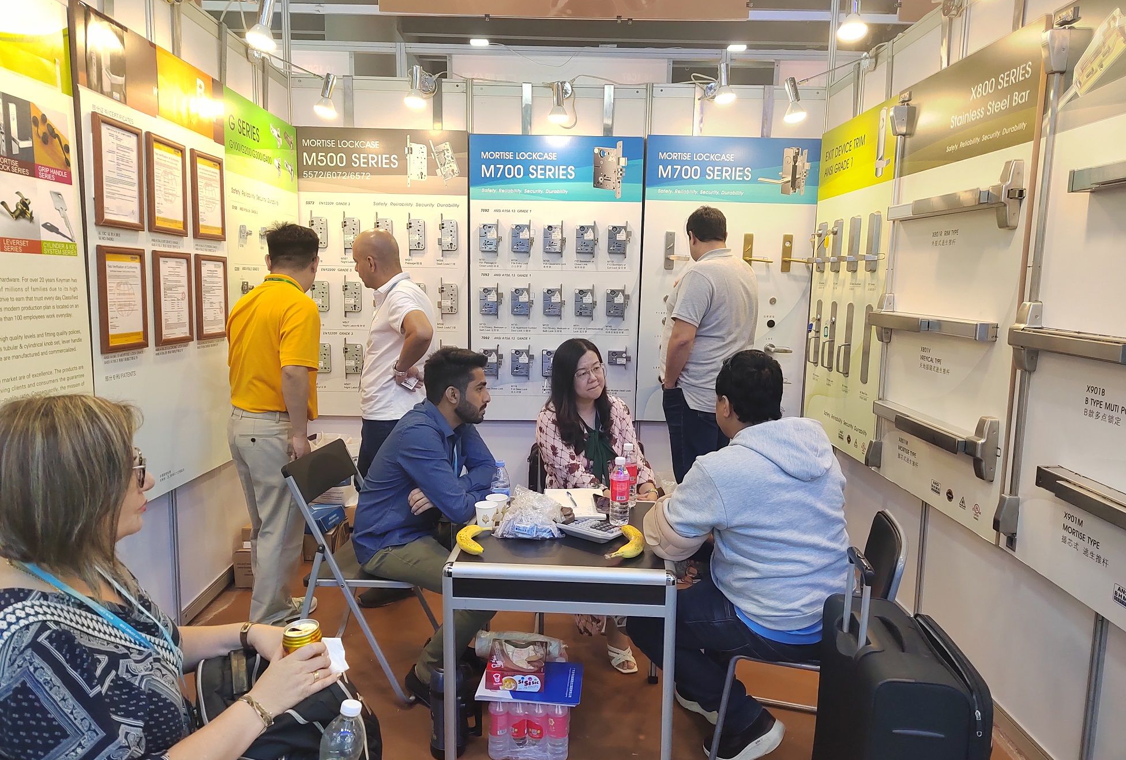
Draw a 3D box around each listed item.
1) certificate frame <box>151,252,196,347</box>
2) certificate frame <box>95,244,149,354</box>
[{"bbox_3d":[-1.465,-0.306,2.821,0.025,0.342,0.240,1,8,0],"label":"certificate frame"},{"bbox_3d":[-1.467,-0.270,2.505,0.025,0.342,0.245,1,8,0],"label":"certificate frame"}]

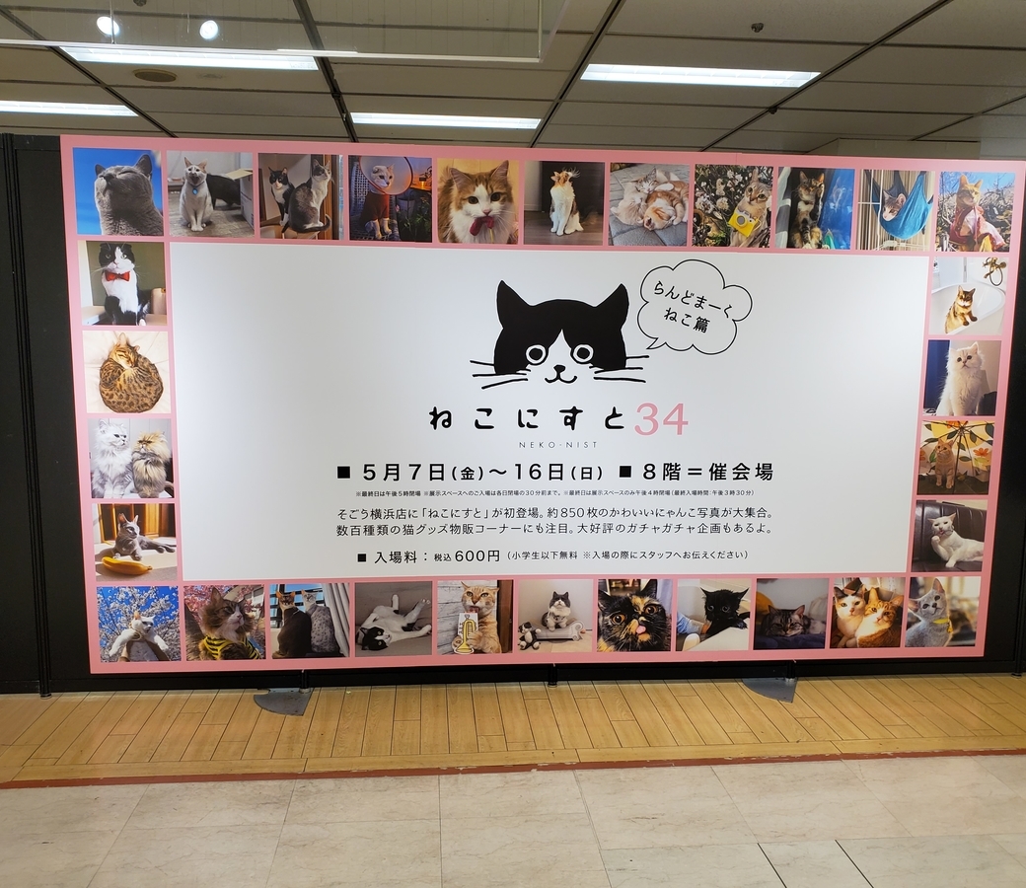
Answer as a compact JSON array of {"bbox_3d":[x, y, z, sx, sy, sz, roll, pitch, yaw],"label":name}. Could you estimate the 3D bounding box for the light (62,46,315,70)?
[{"bbox_3d":[-1.626,-1.984,4.534,1.230,0.060,0.280,0,8,-5],"label":"light"}]

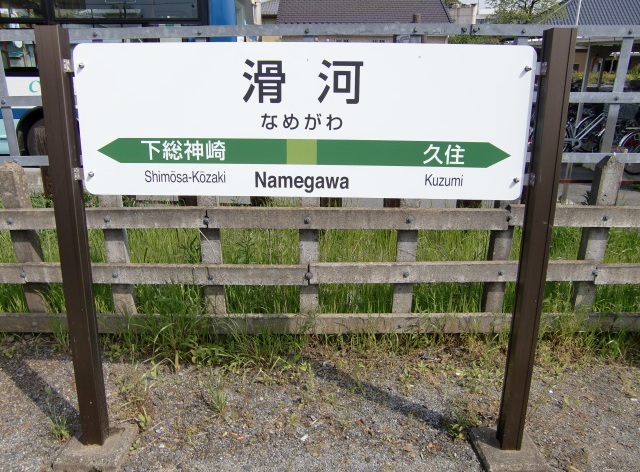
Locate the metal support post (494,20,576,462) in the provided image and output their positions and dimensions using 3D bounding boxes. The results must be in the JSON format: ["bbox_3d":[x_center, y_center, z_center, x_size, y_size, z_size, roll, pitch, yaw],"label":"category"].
[{"bbox_3d":[0.865,0.093,2.115,0.084,1.750,0.079,1,15,0],"label":"metal support post"}]

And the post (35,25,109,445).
[{"bbox_3d":[-0.998,0.079,2.125,0.084,1.750,0.079,1,15,0],"label":"post"}]

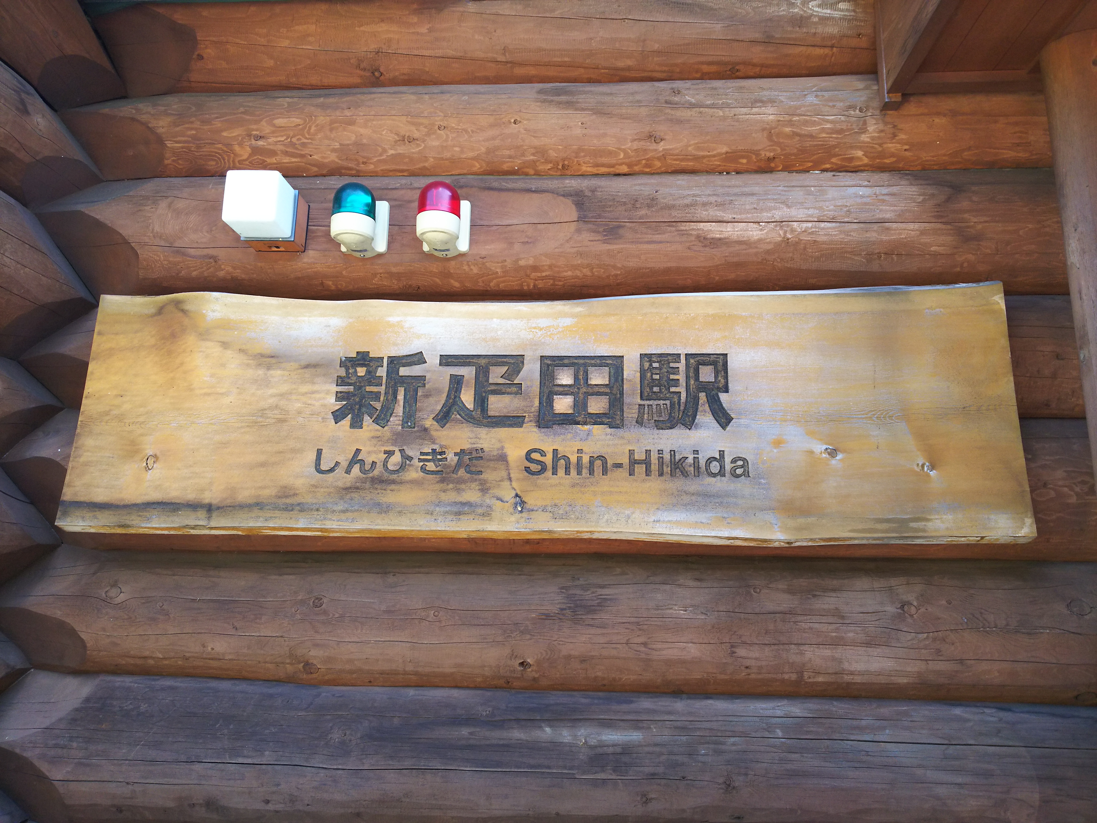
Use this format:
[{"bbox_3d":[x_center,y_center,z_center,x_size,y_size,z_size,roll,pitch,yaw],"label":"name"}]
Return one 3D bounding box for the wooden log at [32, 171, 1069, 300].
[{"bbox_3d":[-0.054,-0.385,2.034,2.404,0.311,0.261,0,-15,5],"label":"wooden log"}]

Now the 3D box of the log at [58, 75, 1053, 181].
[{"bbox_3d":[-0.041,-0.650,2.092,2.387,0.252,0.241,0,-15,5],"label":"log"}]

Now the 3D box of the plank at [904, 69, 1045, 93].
[{"bbox_3d":[0.937,-0.732,1.905,0.307,0.041,0.039,0,-15,5],"label":"plank"}]

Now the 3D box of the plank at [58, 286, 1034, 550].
[{"bbox_3d":[-0.041,-0.001,1.770,1.930,0.531,0.048,0,-15,5],"label":"plank"}]

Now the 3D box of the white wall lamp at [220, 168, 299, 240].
[{"bbox_3d":[-0.616,-0.437,1.825,0.116,0.114,0.095,0,-15,5],"label":"white wall lamp"}]

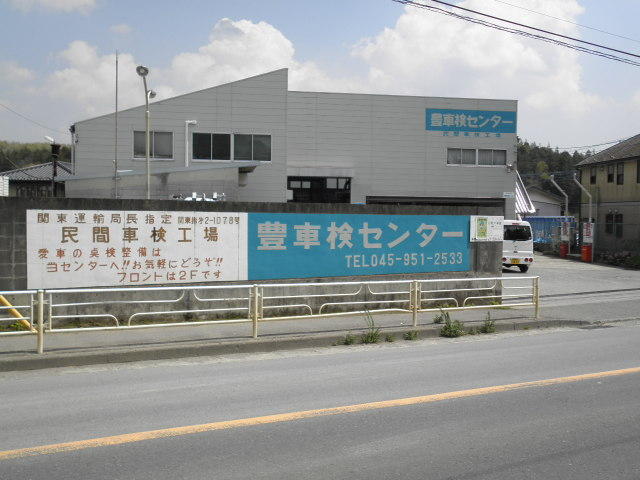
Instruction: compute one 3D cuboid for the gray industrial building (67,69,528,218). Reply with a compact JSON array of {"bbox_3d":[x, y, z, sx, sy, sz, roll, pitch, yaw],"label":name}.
[{"bbox_3d":[-0.001,-3.515,38.101,23.500,8.800,13.500,0,1,-10],"label":"gray industrial building"}]

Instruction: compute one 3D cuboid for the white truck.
[{"bbox_3d":[6.548,0.221,26.312,1.475,1.880,3.400,0,1,-12],"label":"white truck"}]

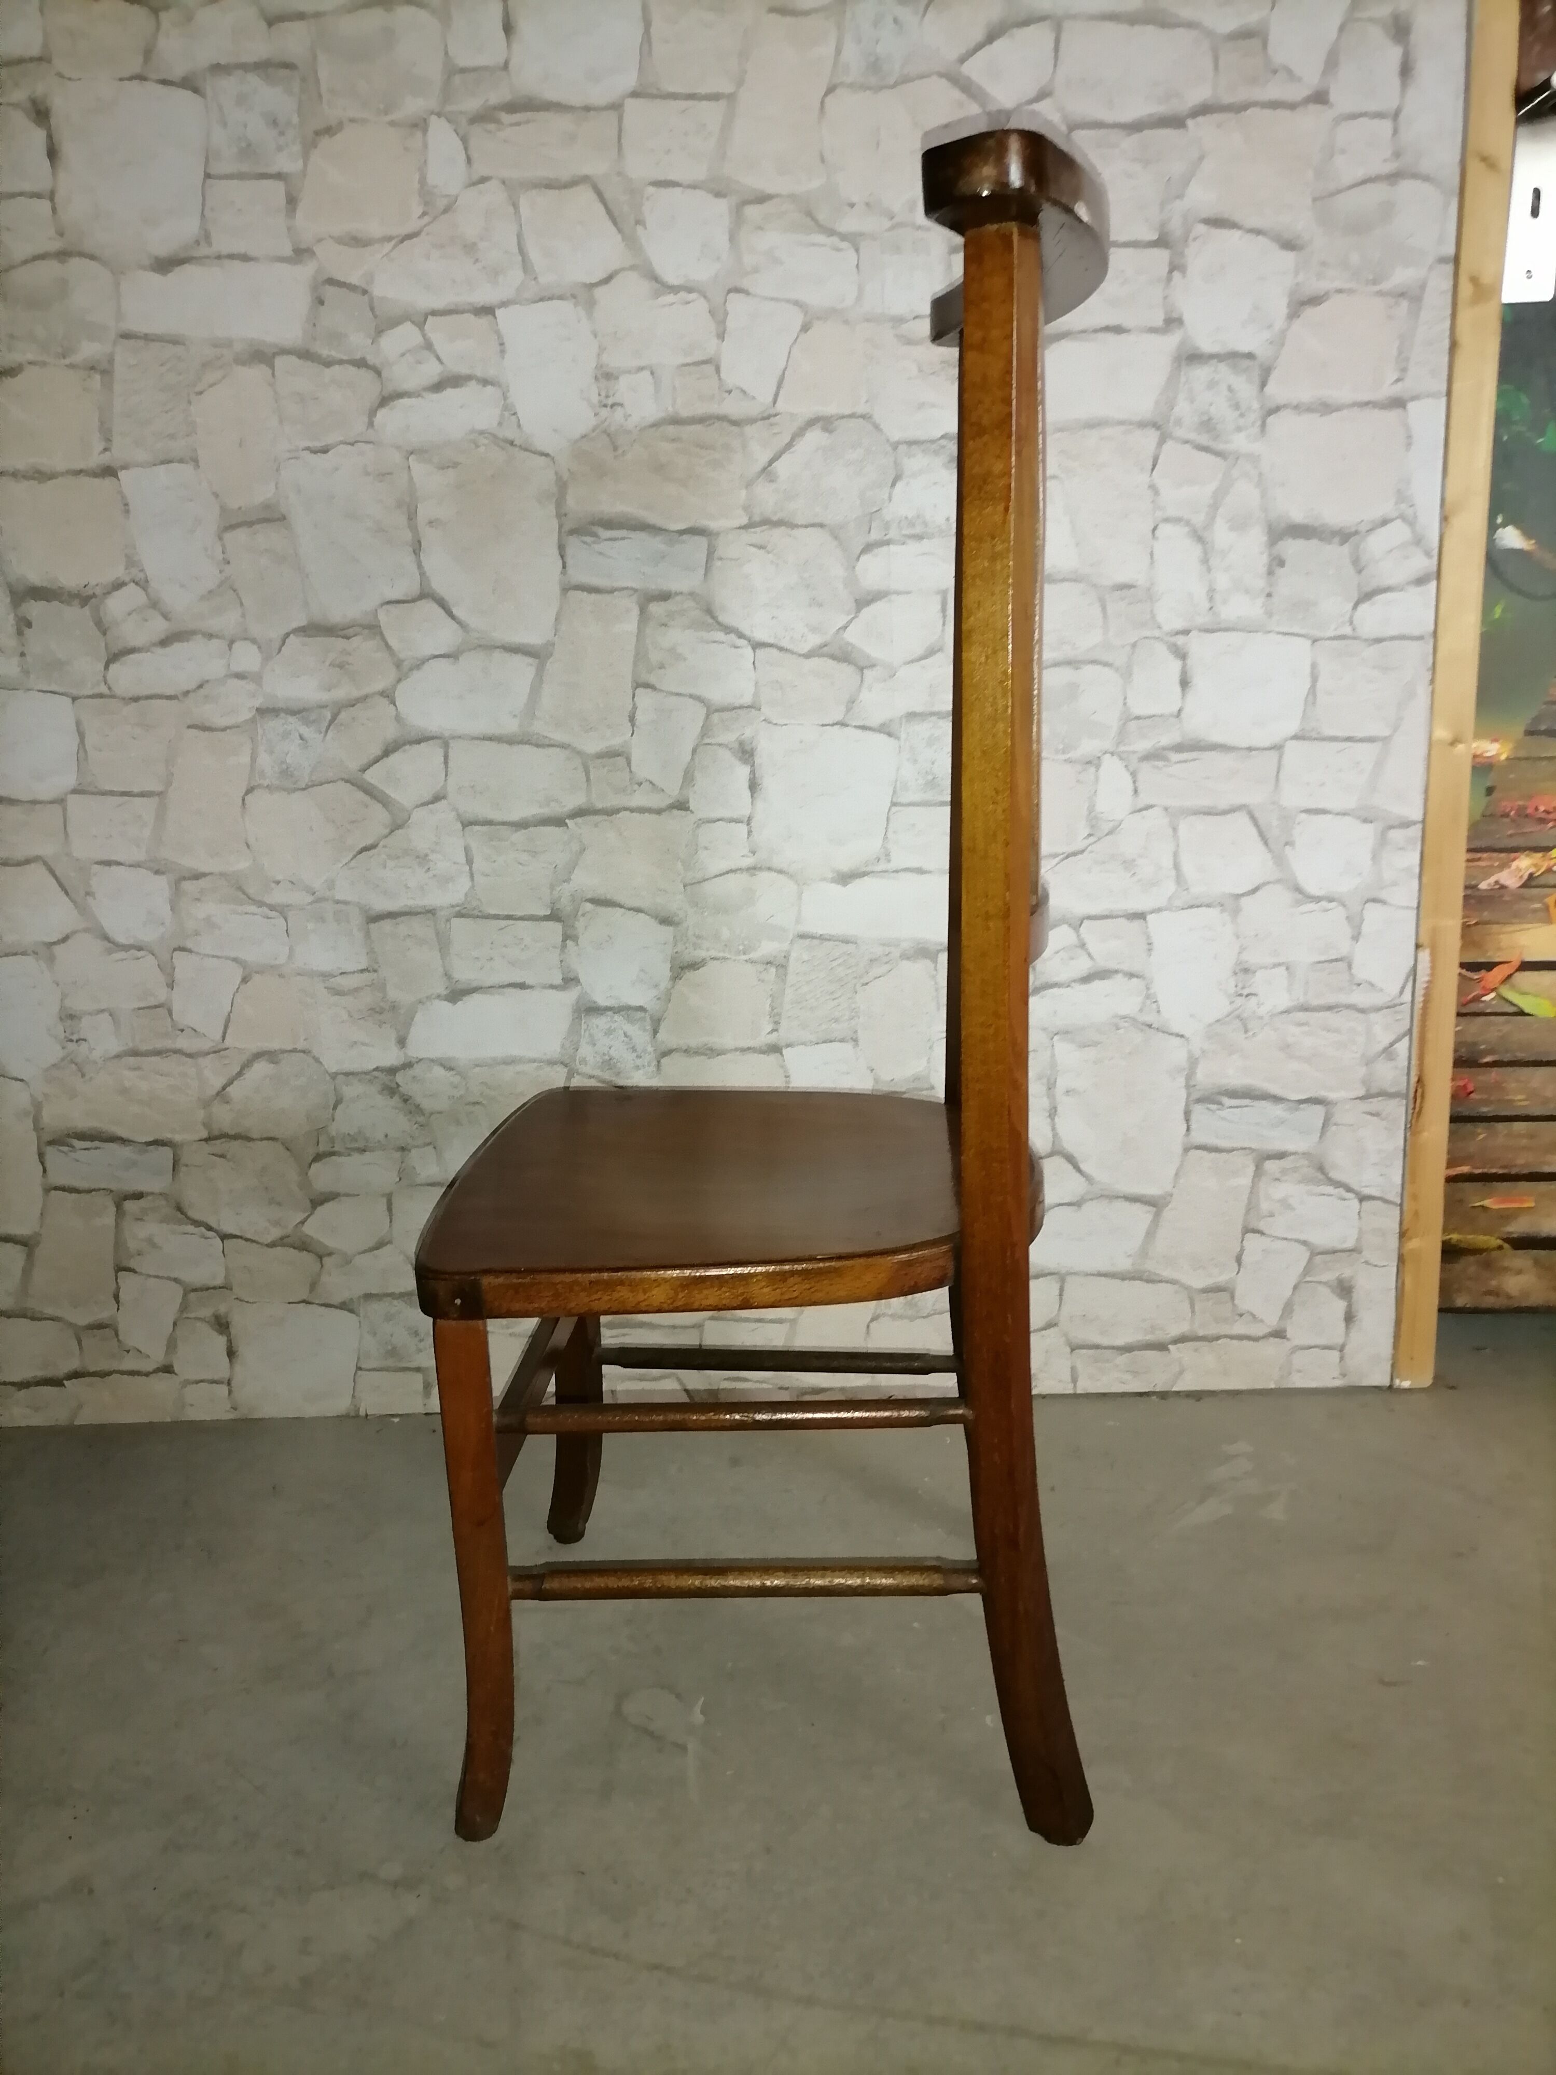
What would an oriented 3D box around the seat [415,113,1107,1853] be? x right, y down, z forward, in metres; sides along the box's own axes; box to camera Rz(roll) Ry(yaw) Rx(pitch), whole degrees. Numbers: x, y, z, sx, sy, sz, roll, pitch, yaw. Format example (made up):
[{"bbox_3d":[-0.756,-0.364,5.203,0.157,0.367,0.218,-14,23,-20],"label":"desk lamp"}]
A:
[{"bbox_3d":[-0.005,0.002,1.011,0.434,0.945,0.364,-1,15,6],"label":"seat"}]

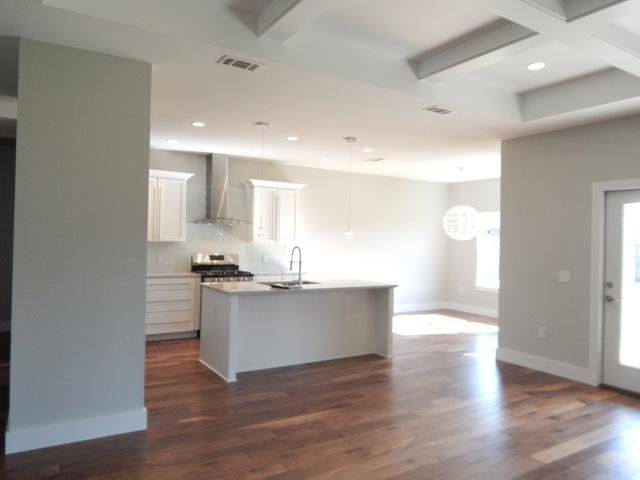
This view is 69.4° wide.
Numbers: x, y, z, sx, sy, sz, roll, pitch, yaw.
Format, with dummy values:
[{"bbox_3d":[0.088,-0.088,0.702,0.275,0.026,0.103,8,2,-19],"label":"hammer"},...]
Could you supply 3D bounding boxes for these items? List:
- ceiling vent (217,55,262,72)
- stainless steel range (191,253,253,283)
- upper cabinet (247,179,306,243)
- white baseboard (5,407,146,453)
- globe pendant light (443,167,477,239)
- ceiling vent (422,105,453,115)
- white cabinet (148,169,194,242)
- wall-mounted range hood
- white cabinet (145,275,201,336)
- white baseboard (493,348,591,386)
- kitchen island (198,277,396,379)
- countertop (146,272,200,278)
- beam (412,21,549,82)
[{"bbox_3d":[-0.581,-1.300,3.421,0.325,0.025,0.180,1,0,-32],"label":"ceiling vent"},{"bbox_3d":[-1.506,0.834,7.034,0.770,1.172,0.670,2,0,-32],"label":"stainless steel range"},{"bbox_3d":[-0.766,-0.448,7.650,0.990,0.971,0.400,1,0,-32],"label":"upper cabinet"},{"bbox_3d":[-1.687,1.341,3.267,0.893,0.158,0.025,1,0,-32],"label":"white baseboard"},{"bbox_3d":[2.376,-0.618,7.814,0.580,1.251,0.580,2,0,-32],"label":"globe pendant light"},{"bbox_3d":[1.175,-1.279,4.561,0.313,0.020,0.210,2,0,-32],"label":"ceiling vent"},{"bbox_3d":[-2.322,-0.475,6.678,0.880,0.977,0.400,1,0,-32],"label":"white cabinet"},{"bbox_3d":[-1.533,-0.778,7.098,0.860,1.138,0.490,2,0,-32],"label":"wall-mounted range hood"},{"bbox_3d":[-2.206,0.944,6.621,0.800,0.899,0.620,2,0,-32],"label":"white cabinet"},{"bbox_3d":[2.551,1.447,5.357,0.020,0.154,1.153,2,0,-32],"label":"white baseboard"},{"bbox_3d":[-0.244,1.003,5.667,2.271,0.895,1.058,2,0,-32],"label":"kitchen island"},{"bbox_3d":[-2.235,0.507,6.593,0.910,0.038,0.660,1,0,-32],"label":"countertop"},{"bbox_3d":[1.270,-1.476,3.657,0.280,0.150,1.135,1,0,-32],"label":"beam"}]

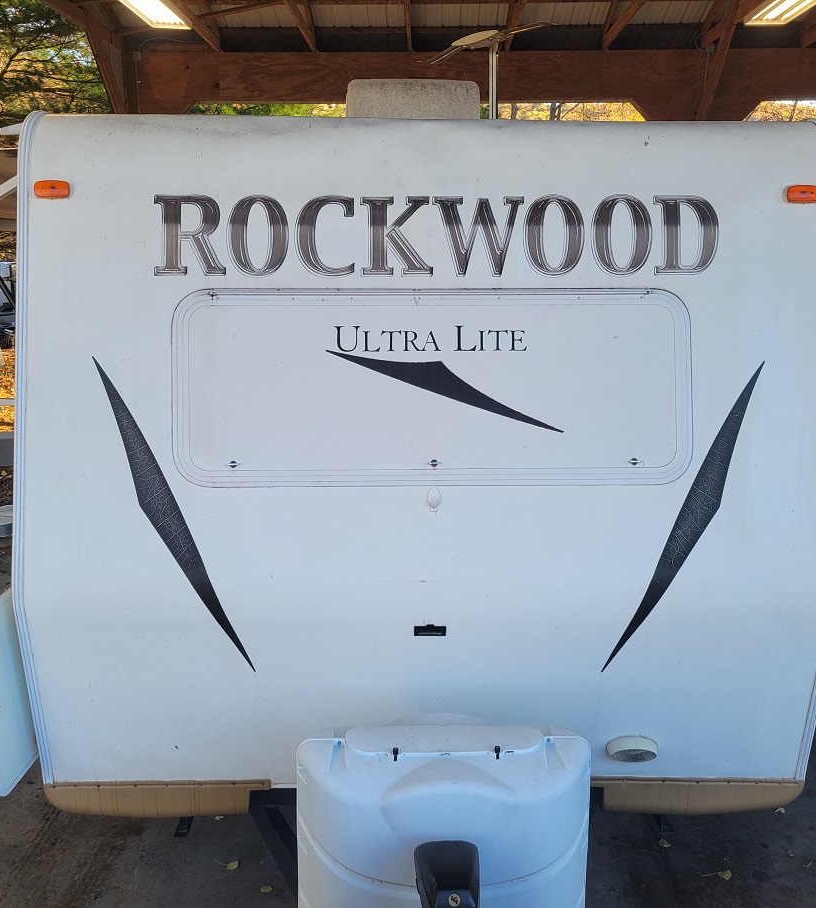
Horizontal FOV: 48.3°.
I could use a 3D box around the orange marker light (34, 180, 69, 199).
[{"bbox_3d":[-1.046,-0.778,2.675,0.101,0.051,0.025,0,-2,-1],"label":"orange marker light"}]

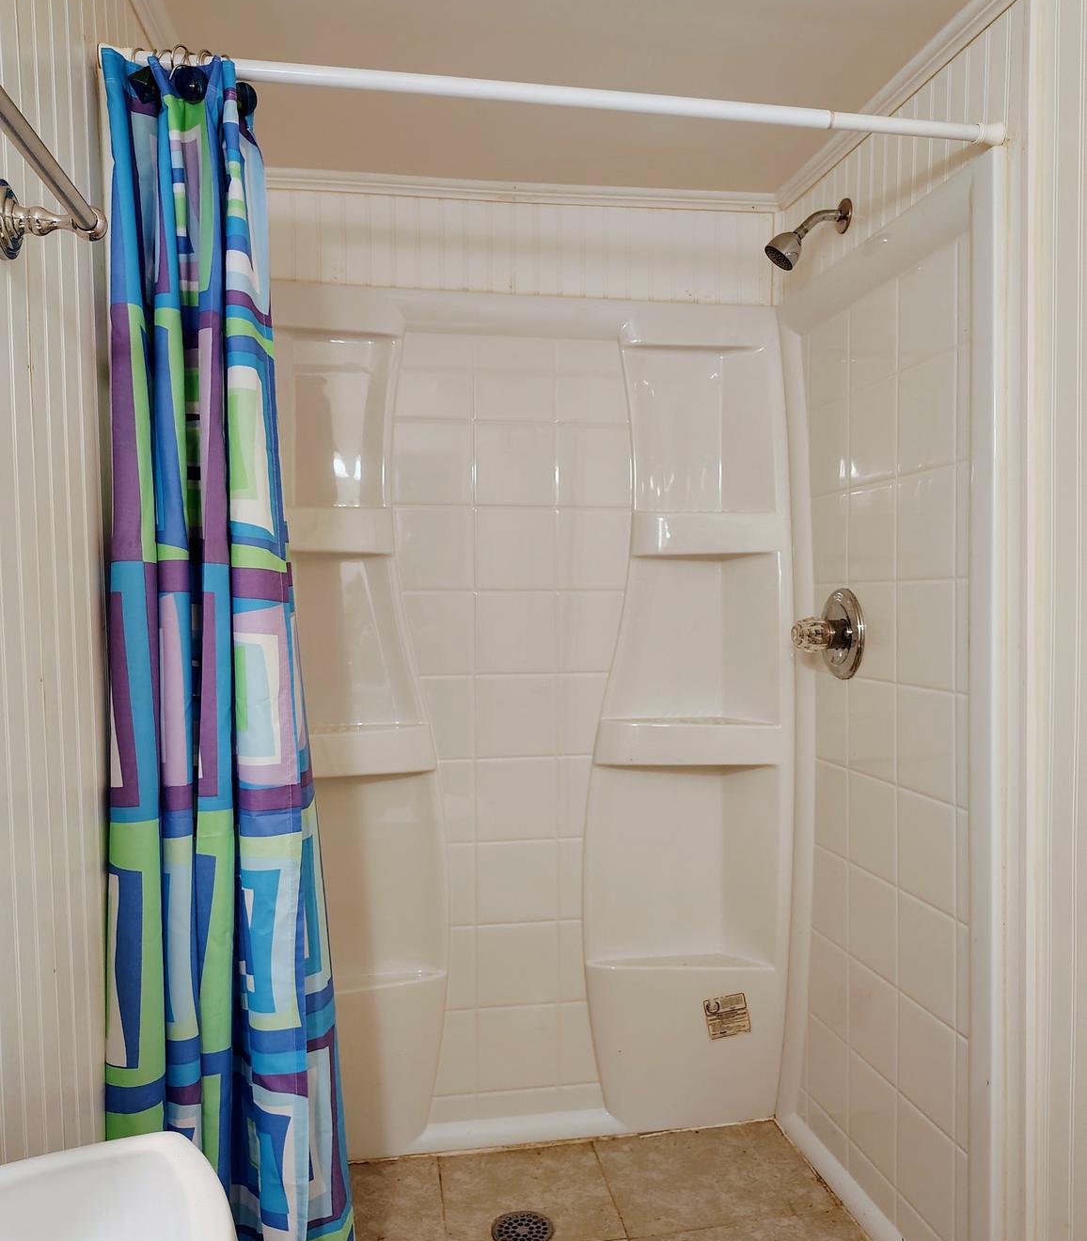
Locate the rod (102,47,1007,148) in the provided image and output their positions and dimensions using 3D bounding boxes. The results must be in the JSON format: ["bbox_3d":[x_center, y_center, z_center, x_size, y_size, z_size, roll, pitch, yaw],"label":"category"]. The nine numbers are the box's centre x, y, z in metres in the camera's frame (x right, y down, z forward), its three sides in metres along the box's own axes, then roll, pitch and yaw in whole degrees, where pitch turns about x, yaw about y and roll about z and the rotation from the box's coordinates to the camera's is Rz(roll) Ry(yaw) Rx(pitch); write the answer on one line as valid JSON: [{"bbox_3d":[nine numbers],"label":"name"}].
[{"bbox_3d":[0.061,-0.677,1.306,1.200,0.030,0.030,-1,1,-10],"label":"rod"}]

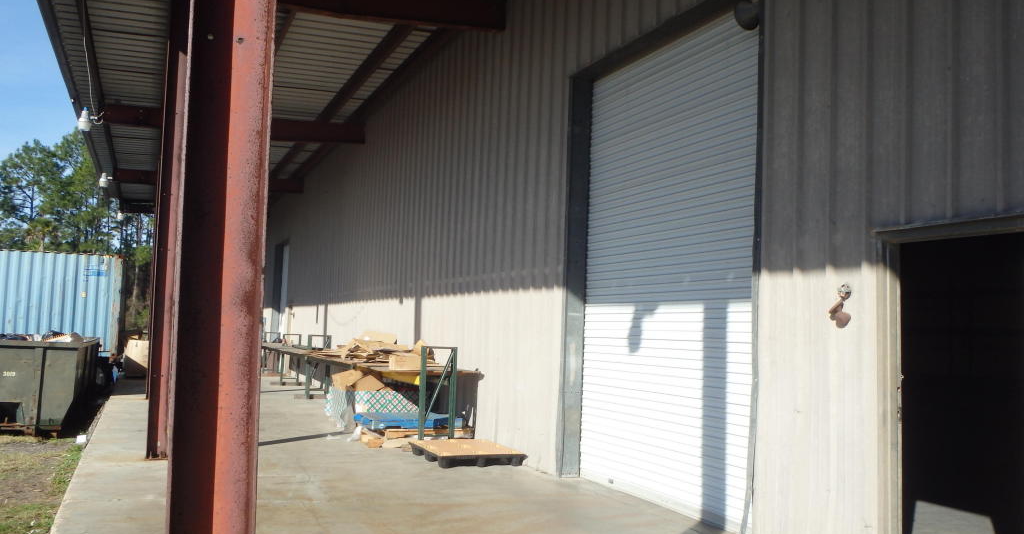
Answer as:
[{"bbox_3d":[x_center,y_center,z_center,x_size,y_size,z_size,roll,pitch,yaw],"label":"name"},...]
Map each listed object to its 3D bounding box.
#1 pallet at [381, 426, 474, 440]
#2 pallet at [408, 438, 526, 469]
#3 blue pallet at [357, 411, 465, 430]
[{"bbox_3d":[-1.365,2.279,11.564,1.120,0.135,1.100,4,-5,-24],"label":"pallet"},{"bbox_3d":[-0.541,2.185,9.680,1.020,0.140,1.220,4,-5,-22],"label":"pallet"},{"bbox_3d":[-1.465,2.138,11.615,1.240,0.135,1.020,4,-5,-24],"label":"blue pallet"}]

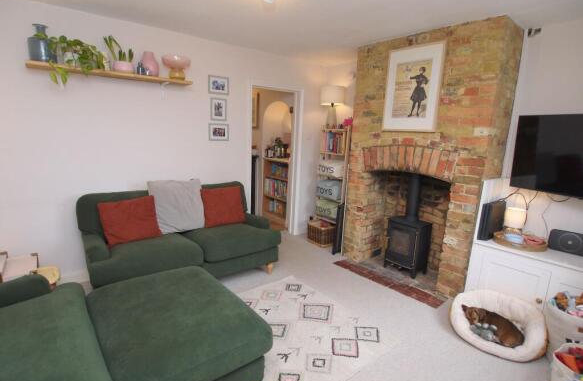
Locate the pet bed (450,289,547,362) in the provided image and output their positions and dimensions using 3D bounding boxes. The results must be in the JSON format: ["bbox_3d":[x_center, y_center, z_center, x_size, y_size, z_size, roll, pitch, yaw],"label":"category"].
[{"bbox_3d":[1.522,0.961,2.233,0.670,0.200,0.600,-9,15,-41],"label":"pet bed"}]

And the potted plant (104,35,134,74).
[{"bbox_3d":[-1.418,-1.100,2.501,0.220,0.260,0.170,-7,14,-40],"label":"potted plant"}]

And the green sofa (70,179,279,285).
[{"bbox_3d":[-0.951,0.437,2.812,1.597,0.856,0.824,-7,14,-40],"label":"green sofa"}]

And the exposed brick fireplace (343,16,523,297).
[{"bbox_3d":[1.282,-0.280,3.083,0.483,2.319,1.341,-7,14,-40],"label":"exposed brick fireplace"}]

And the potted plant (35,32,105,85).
[{"bbox_3d":[-1.627,-0.957,2.255,0.410,0.330,0.220,-8,15,-39],"label":"potted plant"}]

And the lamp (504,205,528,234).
[{"bbox_3d":[2.003,0.292,2.724,0.155,0.290,0.155,-9,15,-41],"label":"lamp"}]

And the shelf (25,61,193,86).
[{"bbox_3d":[-1.444,-0.953,2.540,1.186,0.031,0.199,-7,14,-40],"label":"shelf"}]

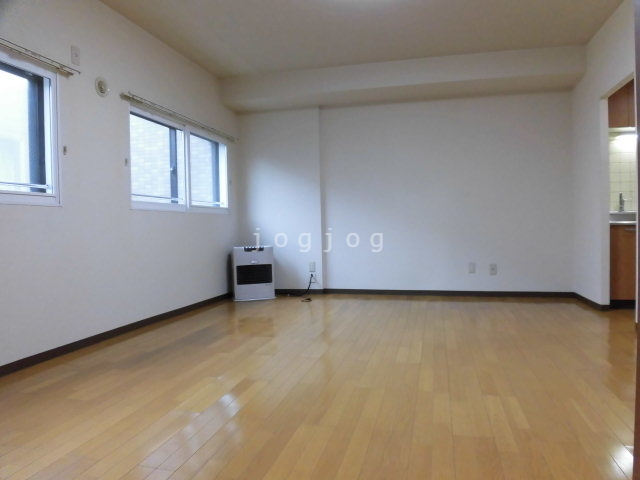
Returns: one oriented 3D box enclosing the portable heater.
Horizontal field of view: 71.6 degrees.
[{"bbox_3d":[-0.774,0.385,5.214,0.475,0.600,0.280,-1,1,-13],"label":"portable heater"}]

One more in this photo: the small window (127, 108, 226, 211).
[{"bbox_3d":[-1.287,-0.665,4.223,0.100,0.801,1.641,-1,2,15],"label":"small window"}]

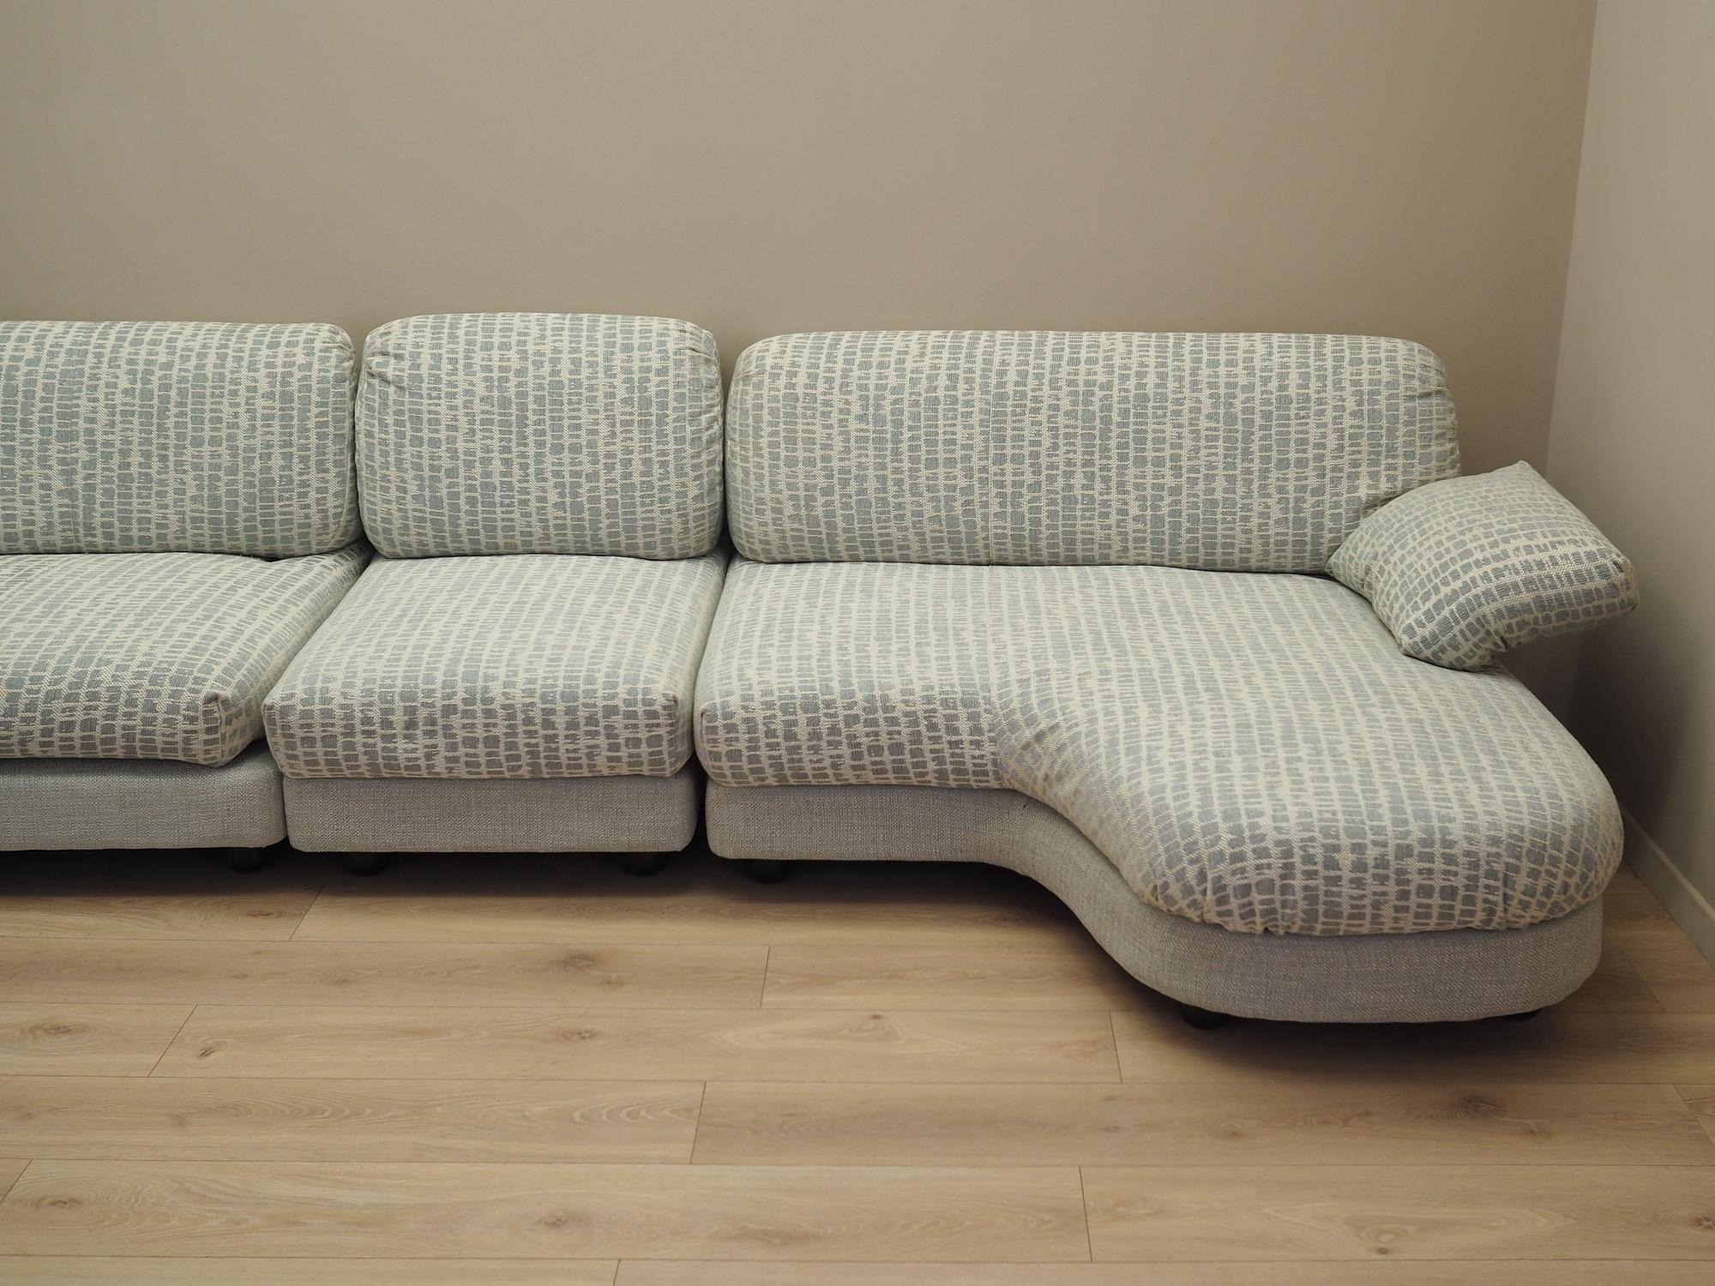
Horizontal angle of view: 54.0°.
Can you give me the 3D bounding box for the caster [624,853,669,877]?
[{"bbox_3d":[-0.362,0.357,2.908,0.076,0.069,0.076,0,23,0],"label":"caster"}]

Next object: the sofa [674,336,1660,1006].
[{"bbox_3d":[0.436,-0.013,2.845,1.391,0.803,1.310,0,23,0],"label":"sofa"}]

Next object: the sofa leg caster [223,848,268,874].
[{"bbox_3d":[-1.055,0.354,2.911,0.076,0.069,0.076,0,23,0],"label":"sofa leg caster"}]

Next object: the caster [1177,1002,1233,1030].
[{"bbox_3d":[0.514,0.527,2.502,0.076,0.069,0.076,0,23,0],"label":"caster"}]

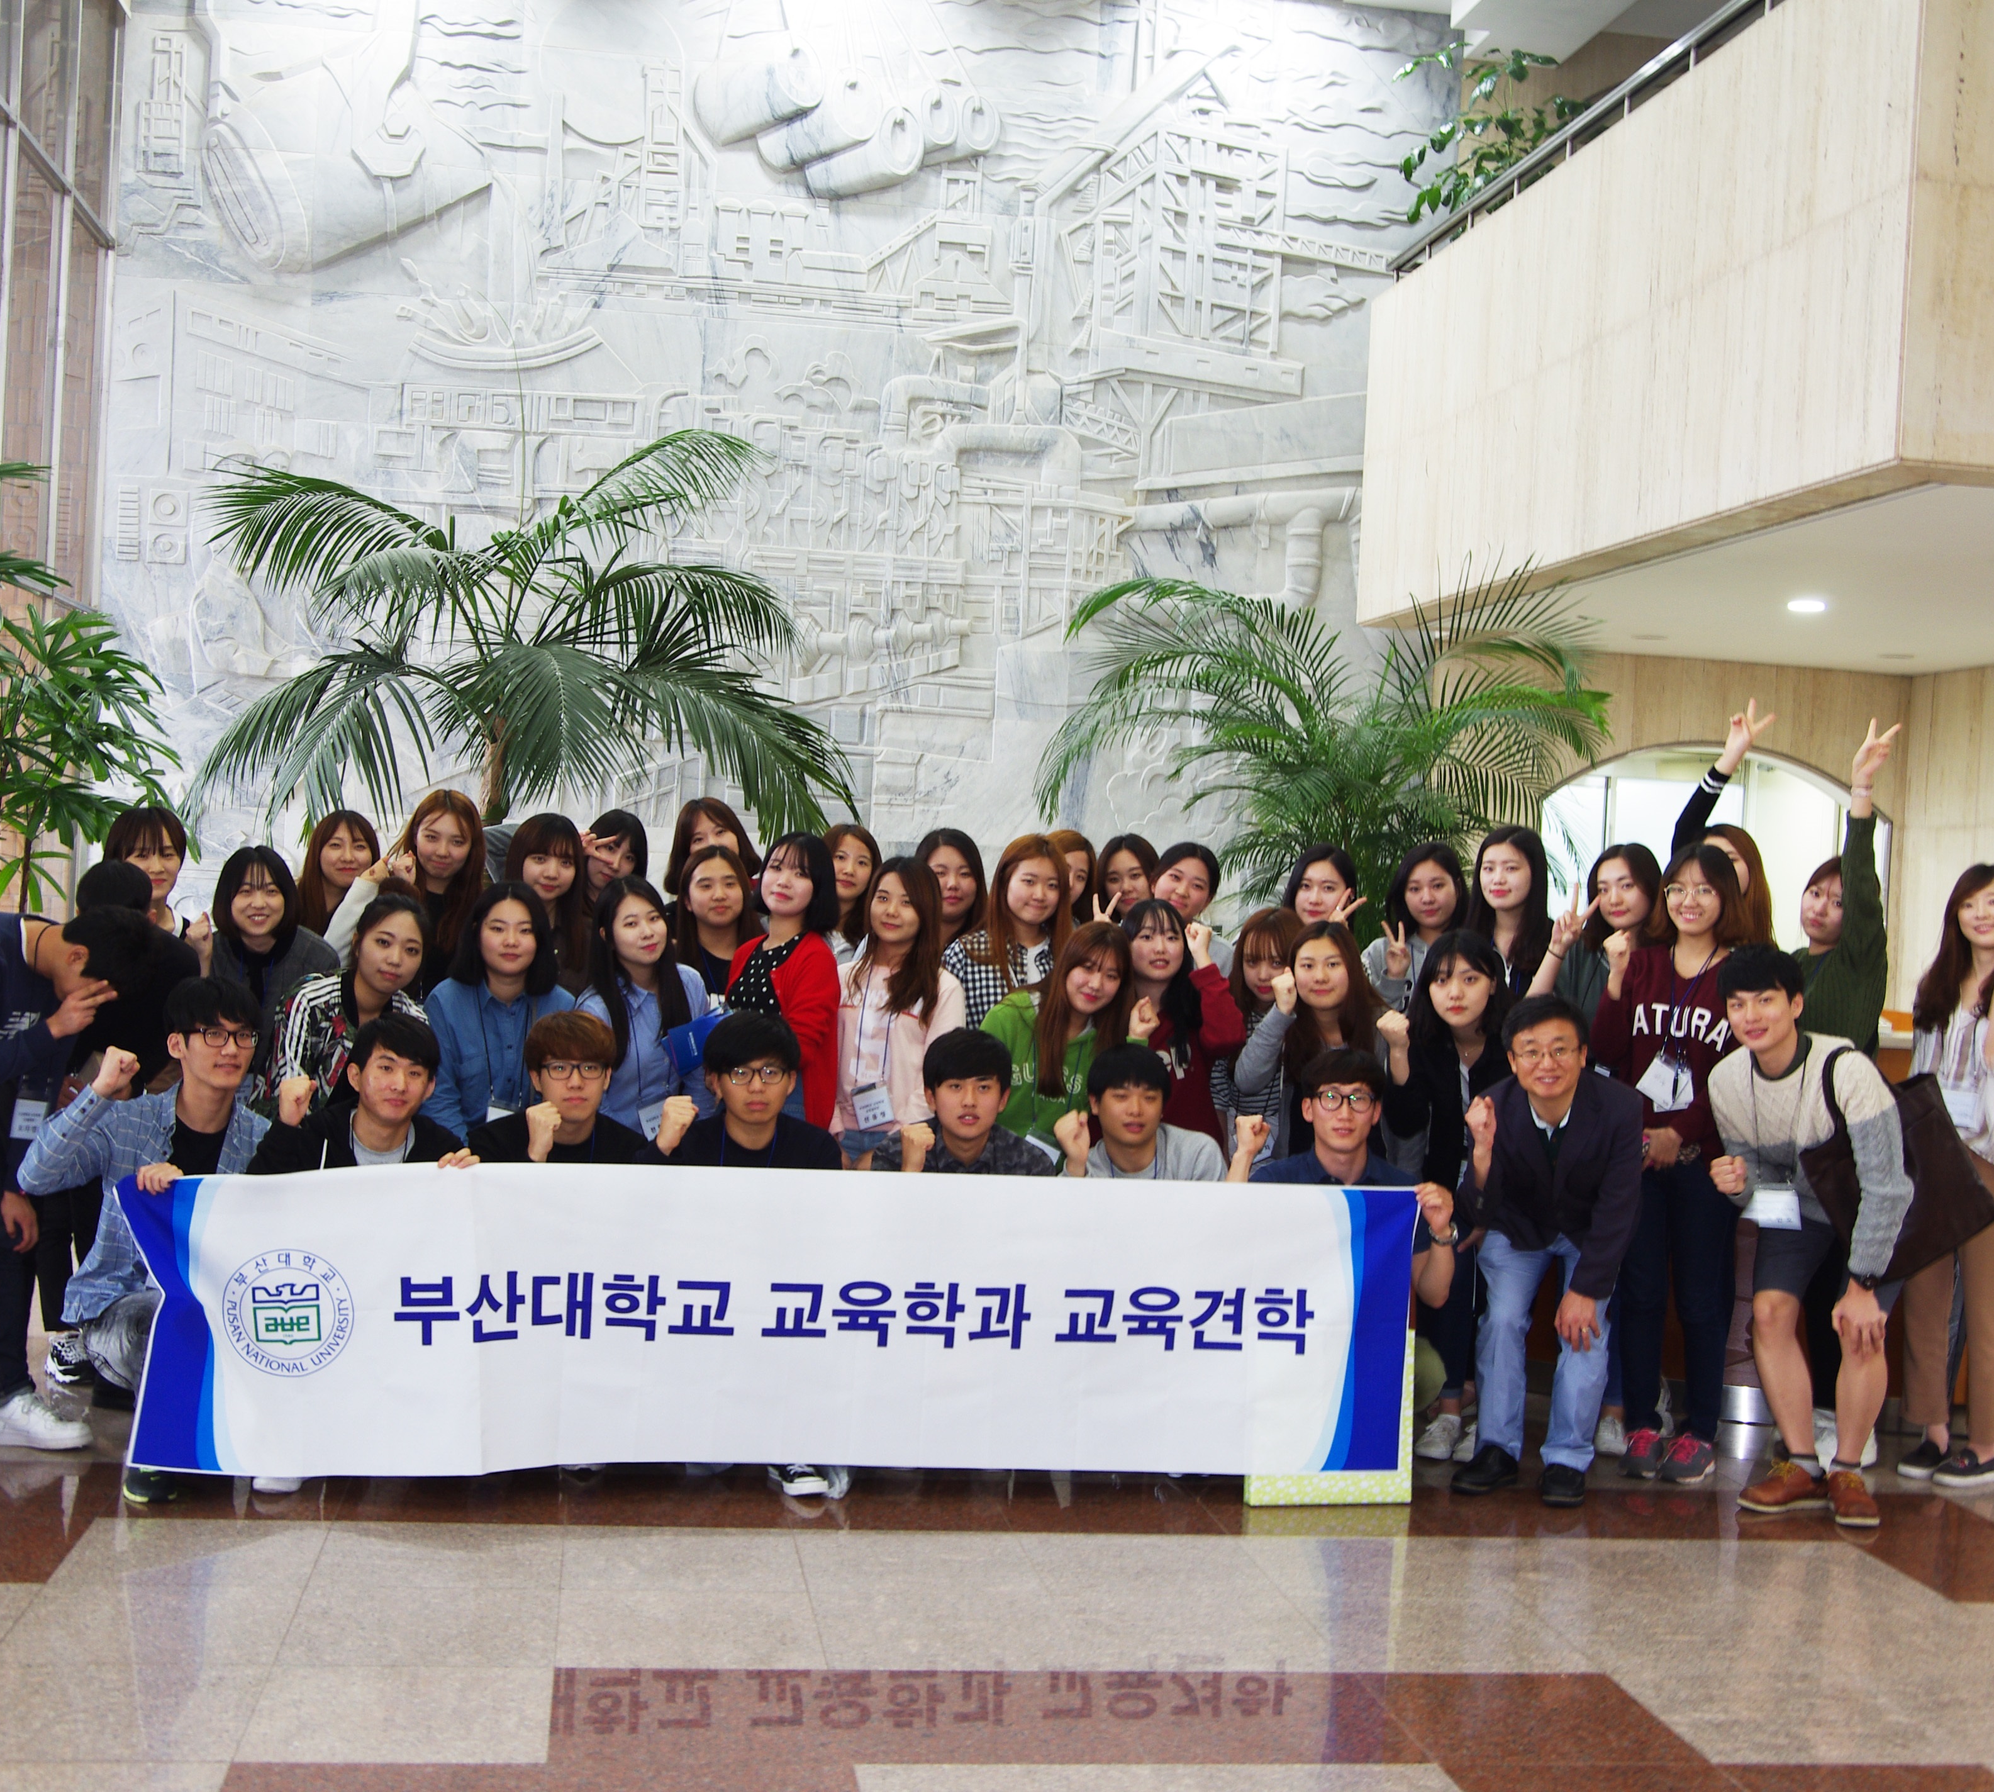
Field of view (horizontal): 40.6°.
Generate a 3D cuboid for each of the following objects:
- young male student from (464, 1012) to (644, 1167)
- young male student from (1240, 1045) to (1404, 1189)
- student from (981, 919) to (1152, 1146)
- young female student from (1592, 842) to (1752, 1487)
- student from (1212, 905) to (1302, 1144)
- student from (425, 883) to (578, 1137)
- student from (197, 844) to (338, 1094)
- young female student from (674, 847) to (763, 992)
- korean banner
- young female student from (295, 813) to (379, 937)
[{"bbox_3d":[-1.053,0.826,6.435,0.520,1.103,0.620,3,1,-7],"label":"young male student"},{"bbox_3d":[0.866,0.924,6.755,0.540,1.082,0.620,3,1,1],"label":"young male student"},{"bbox_3d":[0.152,0.742,7.056,0.480,1.345,0.480,3,1,-8],"label":"student"},{"bbox_3d":[1.779,0.682,7.050,0.440,1.643,0.320,3,1,9],"label":"young female student"},{"bbox_3d":[0.717,0.737,7.406,0.440,1.400,0.420,3,1,0],"label":"student"},{"bbox_3d":[-1.272,0.661,6.856,0.460,1.370,0.480,3,1,-9],"label":"student"},{"bbox_3d":[-1.958,0.595,7.155,0.460,1.420,0.450,3,1,-12],"label":"student"},{"bbox_3d":[-0.787,0.615,7.410,0.430,1.514,0.300,3,1,-5],"label":"young female student"},{"bbox_3d":[-0.481,1.004,6.247,3.000,0.720,0.120,3,1,-11],"label":"korean banner"},{"bbox_3d":[-1.832,0.530,7.458,0.430,1.534,0.300,3,1,-15],"label":"young female student"}]

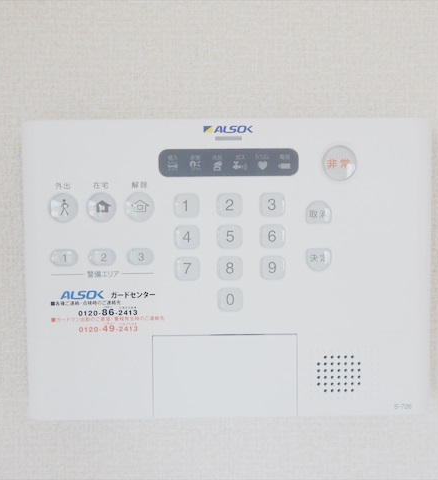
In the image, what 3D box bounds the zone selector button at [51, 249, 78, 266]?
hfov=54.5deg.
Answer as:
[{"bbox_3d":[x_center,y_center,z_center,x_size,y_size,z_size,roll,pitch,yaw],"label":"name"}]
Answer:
[{"bbox_3d":[-0.078,0.009,0.213,0.014,0.009,0.003,-1,2,0],"label":"zone selector button"}]

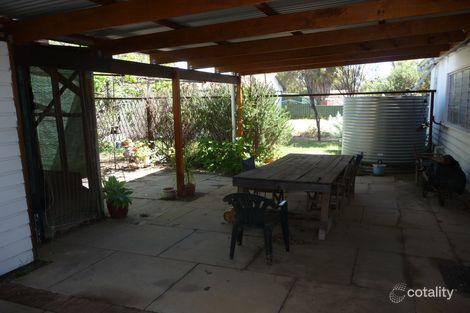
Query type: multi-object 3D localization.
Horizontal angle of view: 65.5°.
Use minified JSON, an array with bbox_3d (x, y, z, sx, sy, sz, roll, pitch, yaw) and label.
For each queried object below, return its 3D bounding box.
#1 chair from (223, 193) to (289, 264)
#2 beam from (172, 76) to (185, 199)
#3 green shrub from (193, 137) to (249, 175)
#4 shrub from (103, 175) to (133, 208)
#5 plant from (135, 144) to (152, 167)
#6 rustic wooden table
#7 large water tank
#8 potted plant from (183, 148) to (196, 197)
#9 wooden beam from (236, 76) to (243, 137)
[{"bbox_3d":[0.266,0.719,4.036,0.610,0.770,0.560,2,9,23],"label":"chair"},{"bbox_3d":[-1.037,-0.366,6.689,0.100,2.210,0.100,2,9,23],"label":"beam"},{"bbox_3d":[-0.356,-0.071,9.142,1.350,0.880,1.000,-2,9,-2],"label":"green shrub"},{"bbox_3d":[-1.852,0.553,5.709,0.440,0.450,0.440,-5,9,-18],"label":"shrub"},{"bbox_3d":[-2.604,-0.046,10.309,0.480,0.600,0.480,-4,9,-14],"label":"plant"},{"bbox_3d":[1.005,0.493,5.498,1.200,0.740,2.250,2,9,23],"label":"rustic wooden table"},{"bbox_3d":[3.866,-0.765,9.470,2.042,1.550,2.042,2,9,22],"label":"large water tank"},{"bbox_3d":[-0.878,0.260,6.862,0.280,0.910,0.280,-3,9,-7],"label":"potted plant"},{"bbox_3d":[0.144,-0.856,9.346,0.090,2.320,0.090,2,9,23],"label":"wooden beam"}]

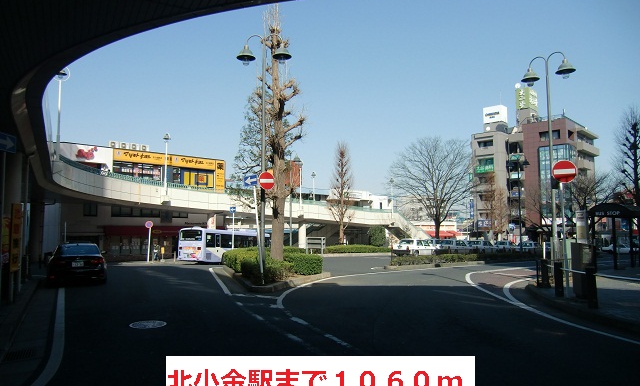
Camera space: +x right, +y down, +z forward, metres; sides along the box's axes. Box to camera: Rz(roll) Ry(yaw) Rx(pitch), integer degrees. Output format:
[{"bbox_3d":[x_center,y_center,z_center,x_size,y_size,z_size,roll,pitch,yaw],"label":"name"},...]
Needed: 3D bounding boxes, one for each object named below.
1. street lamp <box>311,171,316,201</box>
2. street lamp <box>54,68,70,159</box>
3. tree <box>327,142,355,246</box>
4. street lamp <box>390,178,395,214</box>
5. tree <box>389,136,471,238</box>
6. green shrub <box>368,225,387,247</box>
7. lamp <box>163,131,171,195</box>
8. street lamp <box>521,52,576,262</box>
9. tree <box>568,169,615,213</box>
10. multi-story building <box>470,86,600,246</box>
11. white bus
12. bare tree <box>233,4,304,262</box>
[{"bbox_3d":[-0.732,-0.507,50.000,0.600,3.900,0.600,0,-4,0],"label":"street lamp"},{"bbox_3d":[-14.248,-4.219,24.361,0.800,5.700,0.650,2,-6,-26],"label":"street lamp"},{"bbox_3d":[1.988,0.213,42.000,2.600,10.100,2.600,0,-4,0],"label":"tree"},{"bbox_3d":[9.638,0.654,59.228,0.700,5.630,0.650,-1,-6,8],"label":"street lamp"},{"bbox_3d":[12.339,-0.113,50.000,8.800,12.500,8.800,0,-4,0],"label":"tree"},{"bbox_3d":[5.832,4.513,45.000,1.800,2.400,1.800,0,-4,0],"label":"green shrub"},{"bbox_3d":[-13.830,-2.589,39.976,0.750,5.740,0.650,1,-6,-17],"label":"lamp"},{"bbox_3d":[8.710,-1.153,16.694,0.660,8.460,1.900,3,-7,-34],"label":"street lamp"},{"bbox_3d":[24.492,1.577,40.025,4.800,7.650,4.600,0,-6,0],"label":"tree"},{"bbox_3d":[38.700,-4.600,80.500,16.000,26.800,18.000,-4,-6,44],"label":"multi-story building"},{"bbox_3d":[-8.150,4.750,40.300,2.450,3.000,10.300,-2,-5,22],"label":"white bus"},{"bbox_3d":[-1.967,-2.344,17.628,2.800,11.150,2.700,0,-6,0],"label":"bare tree"}]

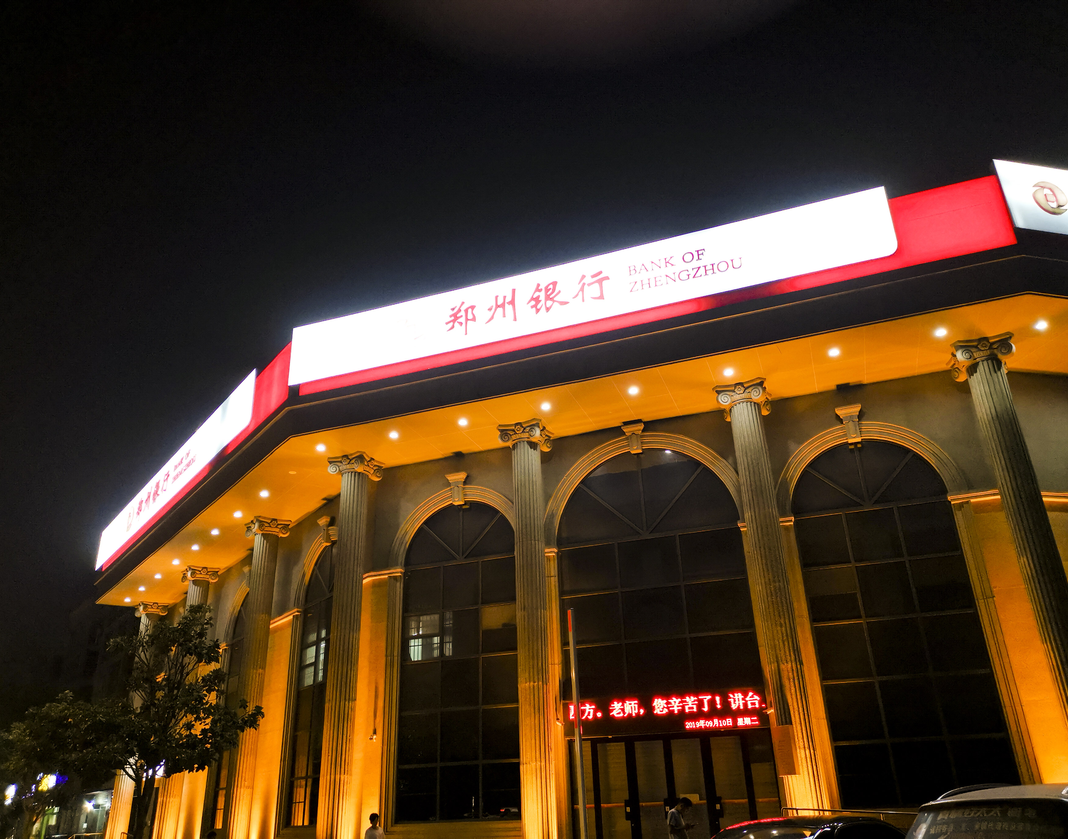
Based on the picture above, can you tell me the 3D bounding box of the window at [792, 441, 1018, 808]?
[{"bbox_3d":[7.990,4.197,19.668,3.562,8.120,0.212,-10,-27,17],"label":"window"}]

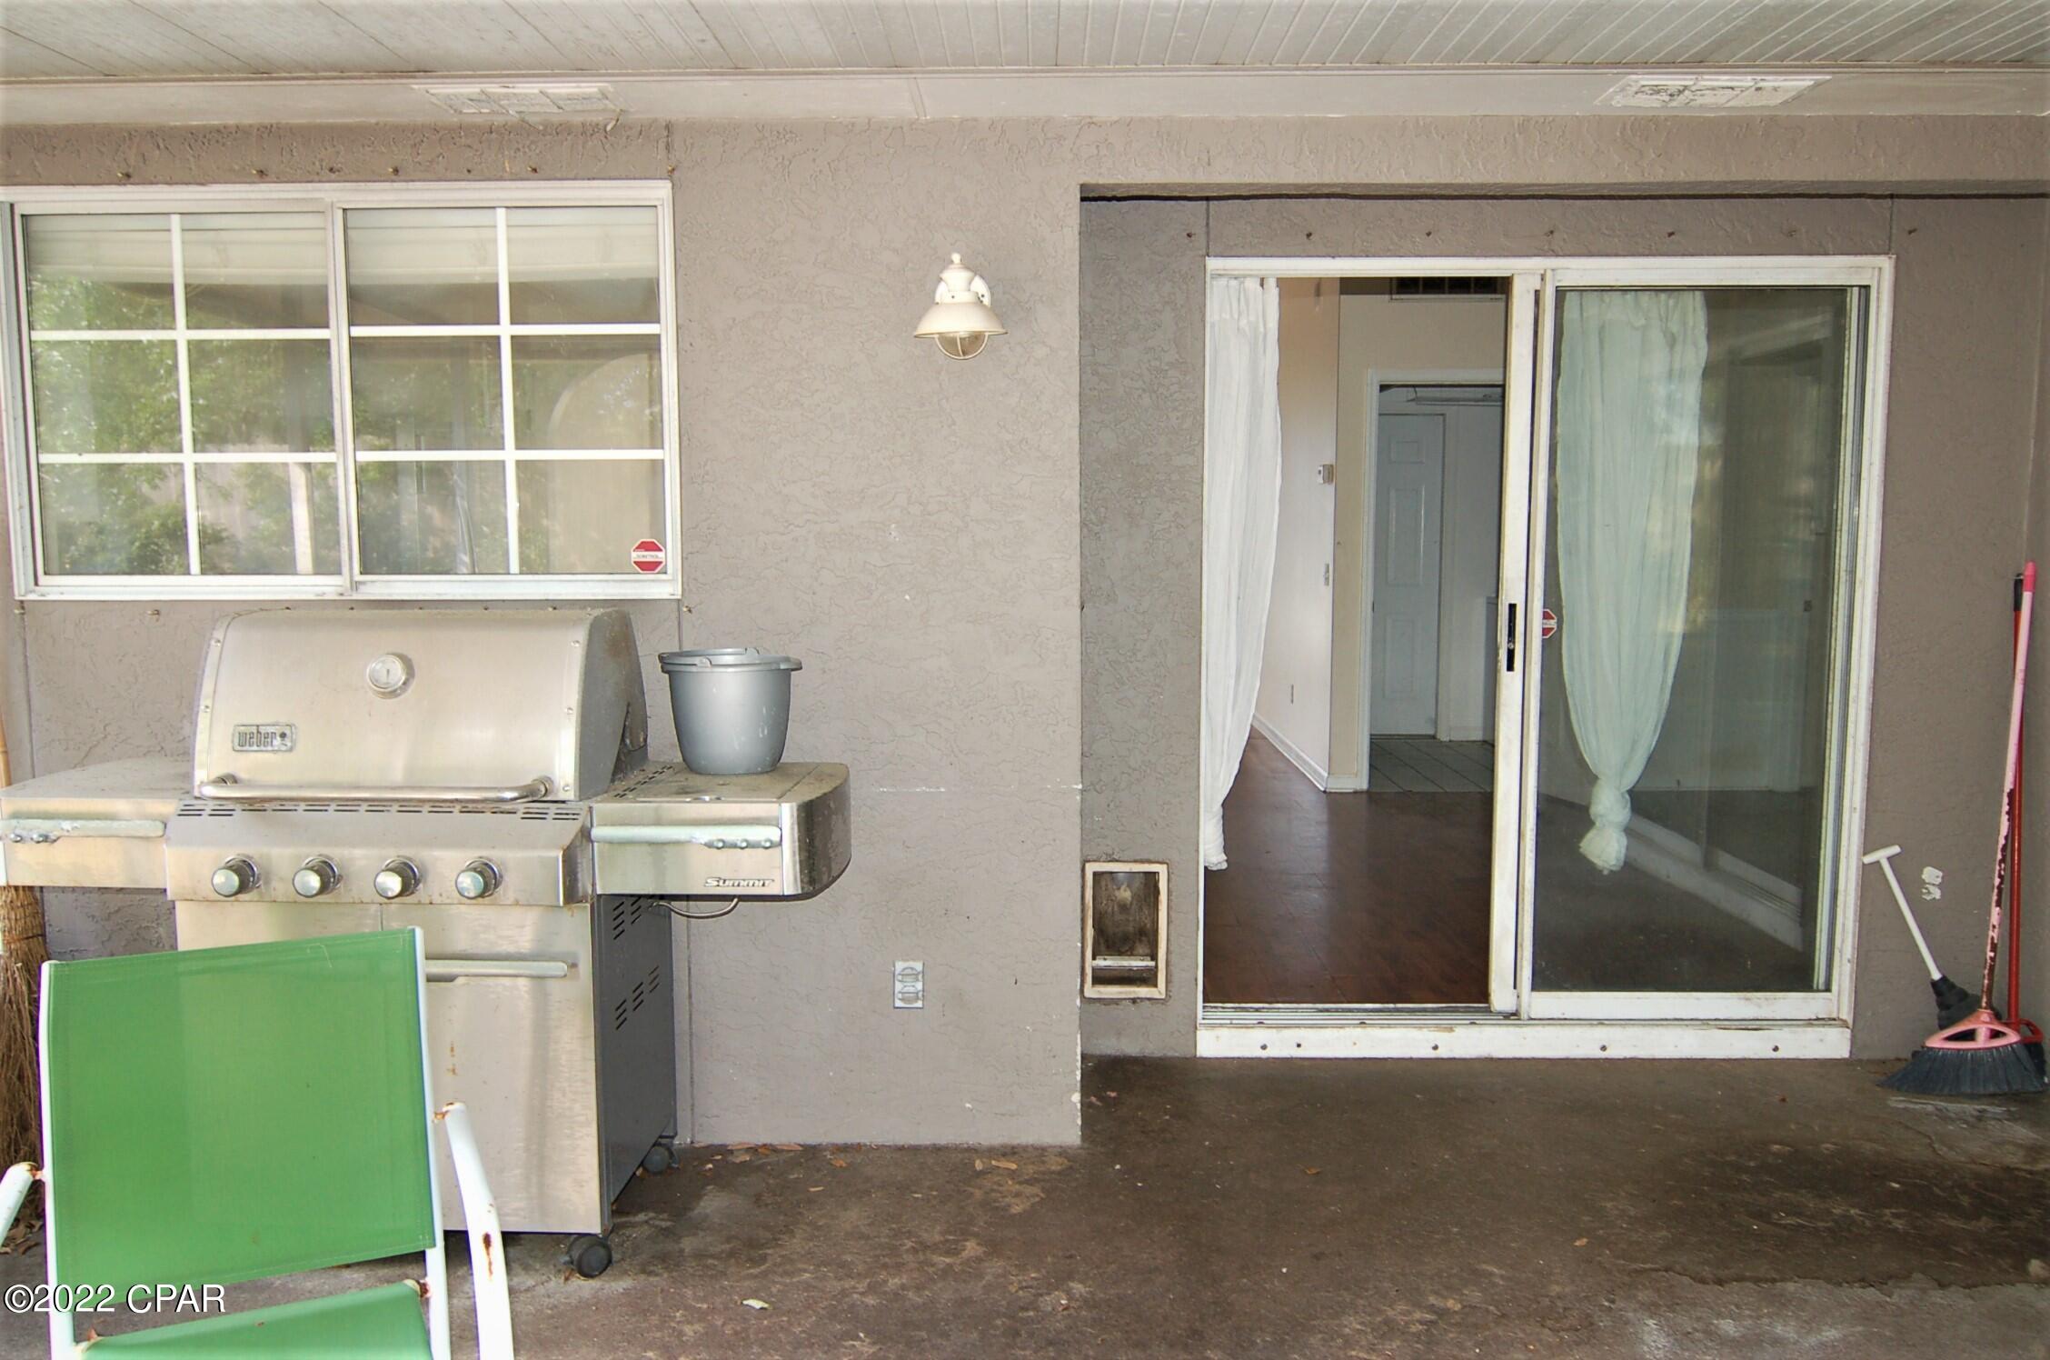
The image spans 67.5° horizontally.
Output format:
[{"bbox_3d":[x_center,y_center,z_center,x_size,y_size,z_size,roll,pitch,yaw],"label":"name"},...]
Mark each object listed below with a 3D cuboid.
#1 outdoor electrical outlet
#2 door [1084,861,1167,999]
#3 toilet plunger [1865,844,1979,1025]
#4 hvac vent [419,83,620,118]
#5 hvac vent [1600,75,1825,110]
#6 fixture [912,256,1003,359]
[{"bbox_3d":[-0.270,0.717,3.614,0.070,0.115,0.030,0,6,1],"label":"outdoor electrical outlet"},{"bbox_3d":[0.277,0.687,4.207,0.230,0.386,0.045,0,6,1],"label":"door"},{"bbox_3d":[2.413,0.721,4.102,0.165,0.569,0.160,-26,-3,3],"label":"toilet plunger"},{"bbox_3d":[-1.048,-1.218,3.235,0.400,0.020,0.225,0,6,1],"label":"hvac vent"},{"bbox_3d":[1.420,-1.219,3.195,0.409,0.020,0.225,0,6,1],"label":"hvac vent"},{"bbox_3d":[-0.139,-0.810,3.341,0.202,0.227,0.231,0,6,1],"label":"fixture"}]

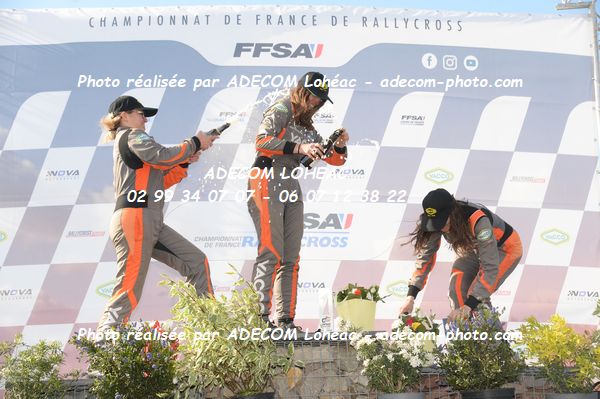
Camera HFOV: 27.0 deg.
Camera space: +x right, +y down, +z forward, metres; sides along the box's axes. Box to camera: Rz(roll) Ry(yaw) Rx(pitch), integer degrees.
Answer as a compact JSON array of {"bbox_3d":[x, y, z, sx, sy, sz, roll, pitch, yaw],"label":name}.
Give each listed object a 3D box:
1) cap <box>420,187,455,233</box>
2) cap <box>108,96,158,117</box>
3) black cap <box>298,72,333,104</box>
[{"bbox_3d":[0.777,0.045,7.200,0.180,0.145,0.270,-8,31,33],"label":"cap"},{"bbox_3d":[-0.973,-0.542,7.300,0.280,0.130,0.180,1,-7,-12],"label":"cap"},{"bbox_3d":[0.095,-0.659,7.450,0.275,0.135,0.180,37,13,34],"label":"black cap"}]

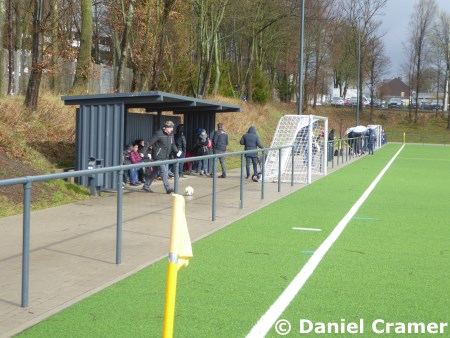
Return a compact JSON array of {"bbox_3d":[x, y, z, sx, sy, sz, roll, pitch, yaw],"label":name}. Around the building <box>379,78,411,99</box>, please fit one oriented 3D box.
[{"bbox_3d":[37.693,-16.345,188.000,7.200,7.500,9.000,2,3,12],"label":"building"}]

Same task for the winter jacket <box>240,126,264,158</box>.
[{"bbox_3d":[0.849,-0.824,26.300,0.680,0.960,0.450,2,3,7],"label":"winter jacket"}]

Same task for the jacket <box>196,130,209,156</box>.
[{"bbox_3d":[-0.721,-0.819,27.700,0.320,0.750,0.430,2,3,19],"label":"jacket"}]

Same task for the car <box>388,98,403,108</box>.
[{"bbox_3d":[26.264,-10.103,130.000,1.820,1.500,4.300,2,3,18],"label":"car"}]

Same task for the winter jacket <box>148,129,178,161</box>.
[{"bbox_3d":[-1.467,-0.568,20.000,0.500,0.760,0.580,4,4,40],"label":"winter jacket"}]

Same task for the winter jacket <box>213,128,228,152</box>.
[{"bbox_3d":[-0.127,-0.870,26.750,0.470,0.750,0.310,0,3,-23],"label":"winter jacket"}]

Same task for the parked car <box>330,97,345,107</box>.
[{"bbox_3d":[17.479,-10.413,131.000,1.800,1.500,4.300,2,3,7],"label":"parked car"}]

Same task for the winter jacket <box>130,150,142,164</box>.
[{"bbox_3d":[-2.382,-0.309,22.750,0.340,0.390,0.260,-1,4,-40],"label":"winter jacket"}]

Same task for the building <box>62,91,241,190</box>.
[{"bbox_3d":[-1.624,-0.832,24.710,2.320,2.330,10.490,2,3,11],"label":"building"}]

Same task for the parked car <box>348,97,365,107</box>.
[{"bbox_3d":[20.377,-10.382,131.000,1.800,1.500,4.300,2,3,12],"label":"parked car"}]

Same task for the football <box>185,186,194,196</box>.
[{"bbox_3d":[-0.808,0.504,19.350,0.215,0.215,0.215,1,3,0],"label":"football"}]

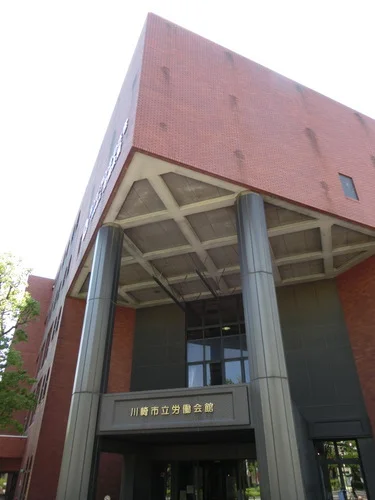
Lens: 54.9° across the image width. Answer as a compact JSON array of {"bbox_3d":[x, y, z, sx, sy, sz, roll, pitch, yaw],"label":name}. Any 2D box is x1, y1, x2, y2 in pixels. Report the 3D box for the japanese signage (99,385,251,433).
[{"bbox_3d":[-0.468,4.698,10.608,4.730,1.069,0.209,-11,-33,17],"label":"japanese signage"}]

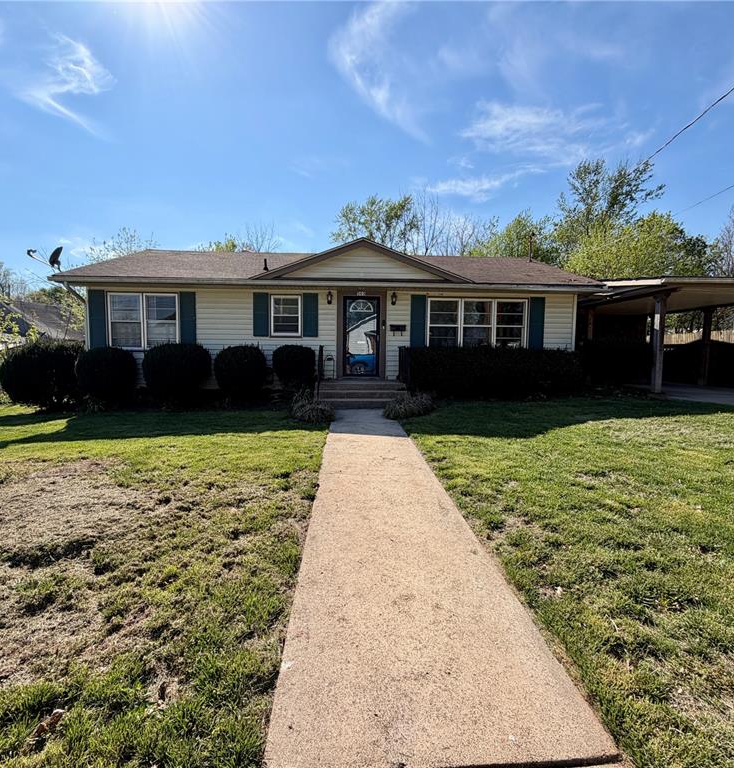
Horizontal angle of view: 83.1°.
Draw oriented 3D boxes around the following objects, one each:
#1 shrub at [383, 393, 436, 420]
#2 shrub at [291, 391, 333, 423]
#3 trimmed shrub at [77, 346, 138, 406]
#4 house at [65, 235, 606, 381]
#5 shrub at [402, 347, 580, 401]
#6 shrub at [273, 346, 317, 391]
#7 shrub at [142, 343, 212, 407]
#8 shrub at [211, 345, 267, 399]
[{"bbox_3d":[0.878,0.368,8.715,1.050,0.500,0.950,0,5,-3],"label":"shrub"},{"bbox_3d":[-1.094,0.379,8.166,0.850,0.570,0.820,0,5,-3],"label":"shrub"},{"bbox_3d":[-5.998,-0.159,9.282,1.300,1.340,1.250,0,5,-3],"label":"trimmed shrub"},{"bbox_3d":[-0.892,-2.289,14.458,13.250,4.650,9.150,0,5,-3],"label":"house"},{"bbox_3d":[2.857,-0.245,9.868,3.900,1.250,1.000,0,5,-3],"label":"shrub"},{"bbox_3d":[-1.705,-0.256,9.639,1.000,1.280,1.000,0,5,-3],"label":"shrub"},{"bbox_3d":[-4.362,-0.210,9.309,1.480,1.450,1.400,0,5,-3],"label":"shrub"},{"bbox_3d":[-2.903,-0.200,9.484,1.220,1.390,1.200,0,5,-3],"label":"shrub"}]

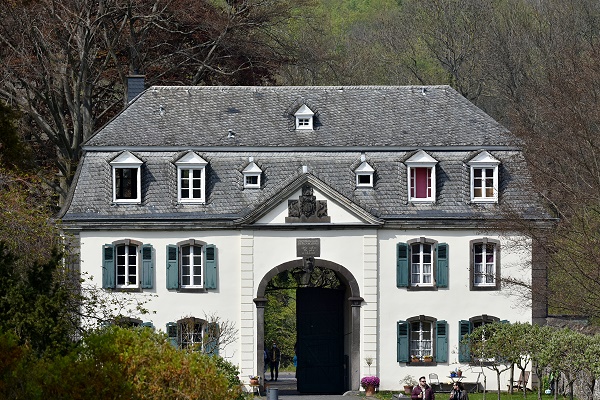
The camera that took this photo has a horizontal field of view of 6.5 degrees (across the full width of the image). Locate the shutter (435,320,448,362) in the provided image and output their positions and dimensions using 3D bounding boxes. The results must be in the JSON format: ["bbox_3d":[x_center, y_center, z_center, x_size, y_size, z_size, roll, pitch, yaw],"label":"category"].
[{"bbox_3d":[6.023,6.002,222.264,0.487,1.757,0.060,0,-1,-3],"label":"shutter"}]

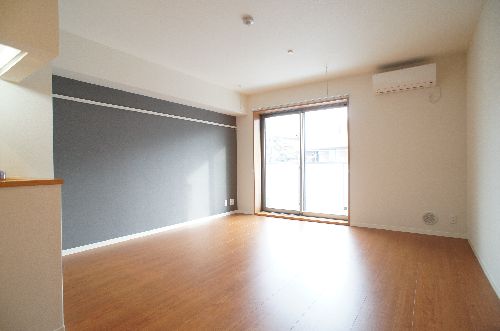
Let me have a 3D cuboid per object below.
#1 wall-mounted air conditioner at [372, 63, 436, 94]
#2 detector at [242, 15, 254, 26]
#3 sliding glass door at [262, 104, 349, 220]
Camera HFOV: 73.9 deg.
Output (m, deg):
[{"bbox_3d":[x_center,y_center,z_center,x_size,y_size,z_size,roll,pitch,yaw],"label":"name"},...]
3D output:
[{"bbox_3d":[2.176,-1.204,4.704,0.790,0.289,0.220,-1,0,36],"label":"wall-mounted air conditioner"},{"bbox_3d":[-0.014,-1.378,3.160,0.110,0.055,0.110,-1,0,0],"label":"detector"},{"bbox_3d":[0.965,-0.050,6.160,1.750,1.940,0.120,-1,0,37],"label":"sliding glass door"}]

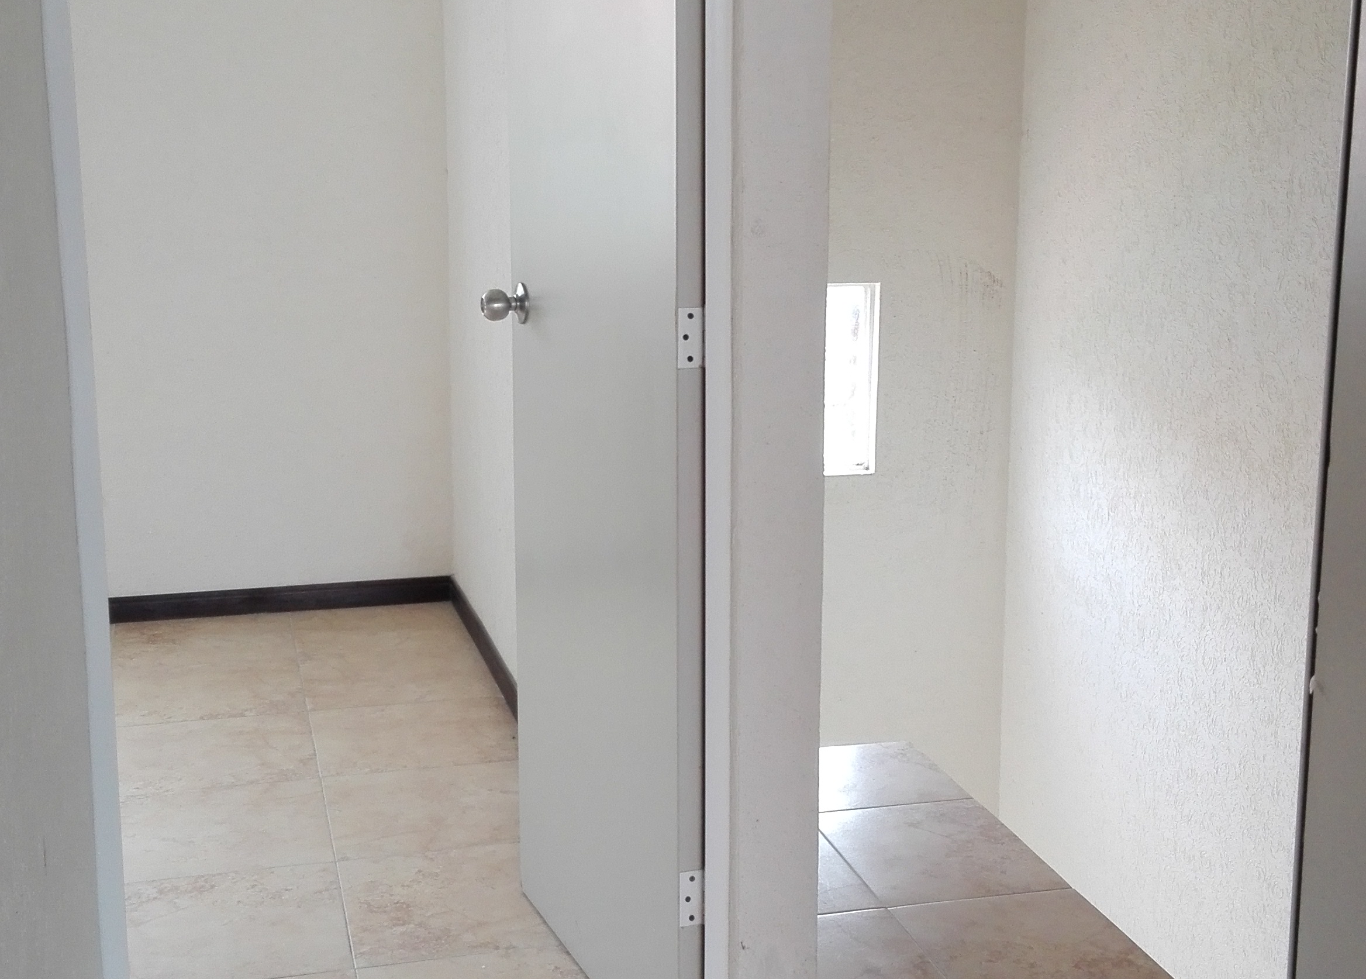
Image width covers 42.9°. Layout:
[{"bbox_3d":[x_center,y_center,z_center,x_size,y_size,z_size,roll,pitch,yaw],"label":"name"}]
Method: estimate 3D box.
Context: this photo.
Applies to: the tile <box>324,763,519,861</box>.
[{"bbox_3d":[-0.476,0.646,3.503,0.465,0.010,0.425,-2,13,-15],"label":"tile"}]

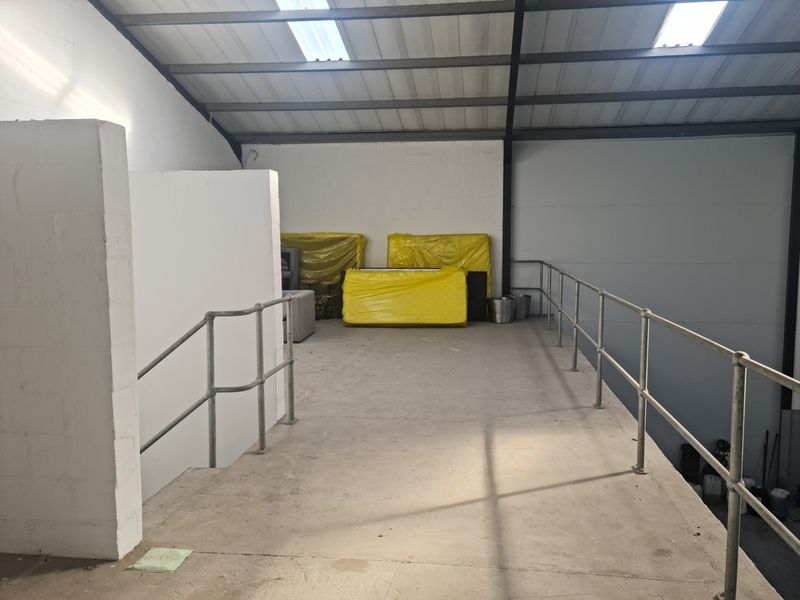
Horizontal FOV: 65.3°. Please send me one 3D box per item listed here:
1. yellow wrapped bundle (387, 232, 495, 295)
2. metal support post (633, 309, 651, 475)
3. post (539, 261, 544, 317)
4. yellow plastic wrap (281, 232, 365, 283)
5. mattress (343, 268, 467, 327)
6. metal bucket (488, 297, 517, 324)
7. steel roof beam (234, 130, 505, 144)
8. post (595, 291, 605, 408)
[{"bbox_3d":[0.810,-0.491,12.893,2.140,1.730,0.380,1,6,8],"label":"yellow wrapped bundle"},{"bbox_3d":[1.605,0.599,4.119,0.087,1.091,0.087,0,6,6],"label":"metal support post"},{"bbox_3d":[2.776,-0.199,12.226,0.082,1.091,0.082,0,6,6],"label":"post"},{"bbox_3d":[-1.780,-0.522,13.212,2.080,1.730,0.420,1,6,8],"label":"yellow plastic wrap"},{"bbox_3d":[0.086,-0.048,11.103,2.198,1.020,0.272,0,6,6],"label":"mattress"},{"bbox_3d":[1.890,0.193,11.510,0.514,0.455,0.514,0,6,6],"label":"metal bucket"},{"bbox_3d":[-0.660,-3.235,12.457,5.425,0.185,0.087,0,6,6],"label":"steel roof beam"},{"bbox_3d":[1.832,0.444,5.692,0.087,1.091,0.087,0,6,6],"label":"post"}]

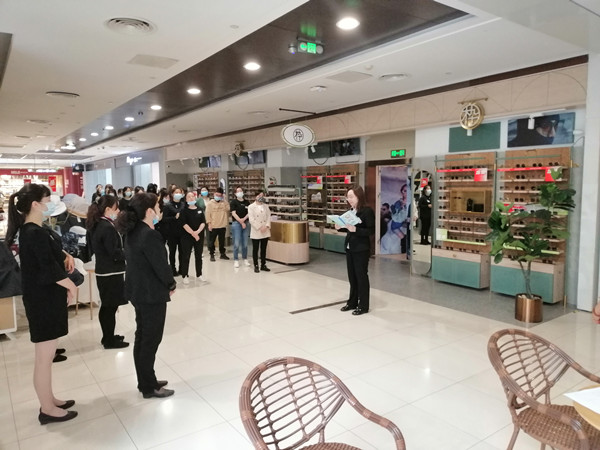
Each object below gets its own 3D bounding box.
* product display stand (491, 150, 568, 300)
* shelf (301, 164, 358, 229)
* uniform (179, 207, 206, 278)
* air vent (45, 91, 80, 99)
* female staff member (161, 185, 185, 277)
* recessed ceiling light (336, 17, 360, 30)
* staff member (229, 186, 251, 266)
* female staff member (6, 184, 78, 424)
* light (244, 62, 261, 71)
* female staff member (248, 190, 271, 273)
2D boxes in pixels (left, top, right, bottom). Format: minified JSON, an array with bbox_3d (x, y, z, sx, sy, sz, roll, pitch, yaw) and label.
[{"bbox_3d":[3.152,-0.005,6.216,0.330,2.050,0.920,-5,7,-35],"label":"product display stand"},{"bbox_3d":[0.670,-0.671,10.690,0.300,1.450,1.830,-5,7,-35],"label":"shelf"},{"bbox_3d":[-1.830,0.300,7.700,0.440,1.230,0.280,-5,7,-35],"label":"uniform"},{"bbox_3d":[-3.914,-2.160,7.459,0.500,0.060,0.500,-5,7,-35],"label":"air vent"},{"bbox_3d":[-2.299,0.126,8.255,0.450,1.603,0.300,-3,6,-23],"label":"female staff member"},{"bbox_3d":[0.490,-2.056,4.552,0.200,0.060,0.200,-5,7,-35],"label":"recessed ceiling light"},{"bbox_3d":[-1.205,0.036,9.091,0.440,1.592,0.300,-2,6,-14],"label":"staff member"},{"bbox_3d":[-1.779,0.549,3.186,0.460,1.640,0.440,-5,7,-38],"label":"female staff member"},{"bbox_3d":[-0.652,-2.196,6.186,0.200,0.060,0.200,-5,7,-35],"label":"light"},{"bbox_3d":[-0.763,0.107,8.666,0.450,1.519,0.290,-2,6,-16],"label":"female staff member"}]

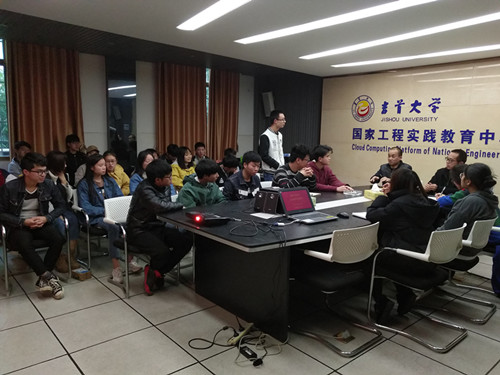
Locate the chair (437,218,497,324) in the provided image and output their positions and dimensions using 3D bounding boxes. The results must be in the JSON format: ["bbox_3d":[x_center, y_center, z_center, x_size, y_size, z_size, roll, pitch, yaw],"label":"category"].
[{"bbox_3d":[1.778,0.612,3.338,0.520,0.810,0.600,-5,10,-40],"label":"chair"}]

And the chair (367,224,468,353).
[{"bbox_3d":[1.262,0.658,2.882,0.520,0.820,0.600,-5,10,-40],"label":"chair"}]

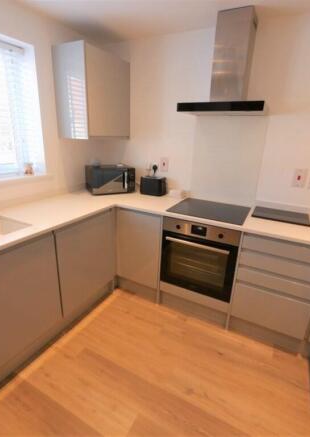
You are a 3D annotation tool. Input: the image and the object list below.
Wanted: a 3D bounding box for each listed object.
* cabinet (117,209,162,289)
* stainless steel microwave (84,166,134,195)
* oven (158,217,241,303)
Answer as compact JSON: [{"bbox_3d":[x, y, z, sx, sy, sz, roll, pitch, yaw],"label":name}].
[{"bbox_3d":[-0.027,0.198,2.361,0.432,0.727,0.591,12,21,25],"label":"cabinet"},{"bbox_3d":[-0.479,-0.426,2.527,0.444,0.246,0.340,-7,21,-24],"label":"stainless steel microwave"},{"bbox_3d":[0.445,0.253,2.060,0.596,0.593,0.565,12,21,26],"label":"oven"}]

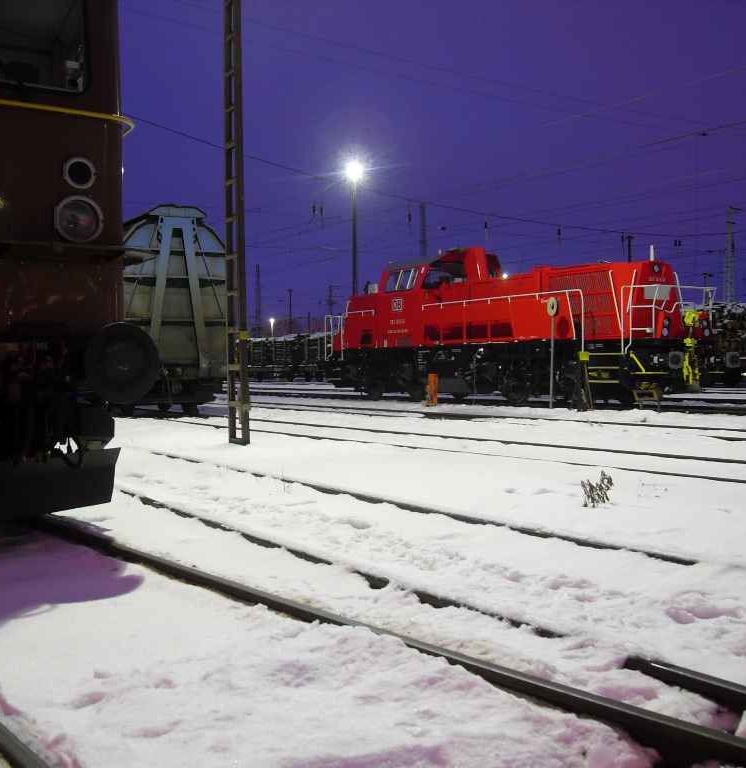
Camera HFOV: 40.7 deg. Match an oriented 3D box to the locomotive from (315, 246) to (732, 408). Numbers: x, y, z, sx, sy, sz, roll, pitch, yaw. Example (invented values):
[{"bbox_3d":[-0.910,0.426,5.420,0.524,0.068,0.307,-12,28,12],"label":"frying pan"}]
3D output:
[{"bbox_3d":[3.197,-1.682,28.654,3.070,4.270,15.600,0,1,-31],"label":"locomotive"}]

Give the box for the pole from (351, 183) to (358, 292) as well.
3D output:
[{"bbox_3d":[-1.115,-6.147,62.057,0.320,12.800,0.320,0,1,0],"label":"pole"}]

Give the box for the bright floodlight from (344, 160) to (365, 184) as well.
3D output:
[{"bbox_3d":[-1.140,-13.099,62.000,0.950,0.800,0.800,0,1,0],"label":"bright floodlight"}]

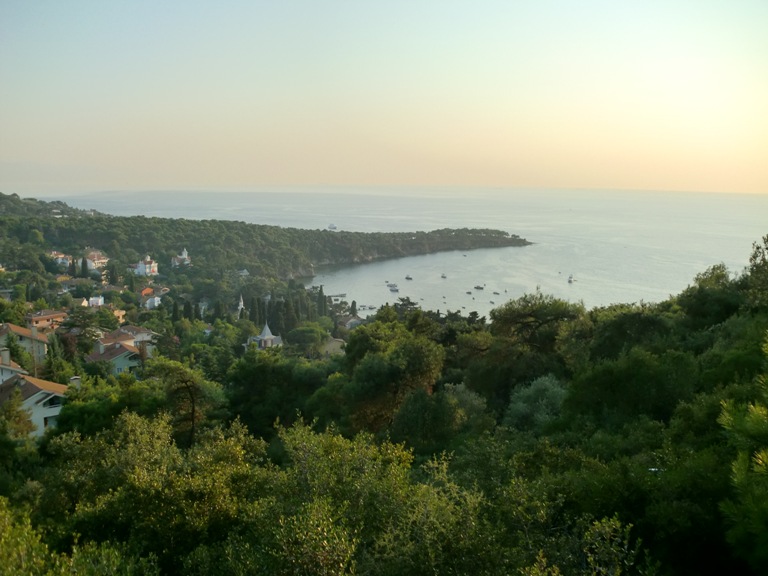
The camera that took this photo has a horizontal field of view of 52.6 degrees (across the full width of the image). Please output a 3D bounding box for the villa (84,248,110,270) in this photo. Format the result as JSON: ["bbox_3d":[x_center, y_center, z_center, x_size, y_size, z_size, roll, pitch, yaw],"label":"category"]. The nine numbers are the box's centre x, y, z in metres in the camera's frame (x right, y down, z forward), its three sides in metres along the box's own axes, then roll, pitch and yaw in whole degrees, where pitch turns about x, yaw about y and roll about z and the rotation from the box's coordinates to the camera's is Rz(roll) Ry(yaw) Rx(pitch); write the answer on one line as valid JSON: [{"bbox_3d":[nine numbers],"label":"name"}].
[{"bbox_3d":[-183.309,-18.172,496.958,11.500,13.000,12.000,4,8,28],"label":"villa"}]

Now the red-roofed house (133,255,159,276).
[{"bbox_3d":[-155.506,-14.603,506.463,12.000,13.200,11.500,3,8,26],"label":"red-roofed house"}]

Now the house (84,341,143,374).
[{"bbox_3d":[-63.964,16.726,183.450,12.000,7.000,11.000,-4,8,-28],"label":"house"}]

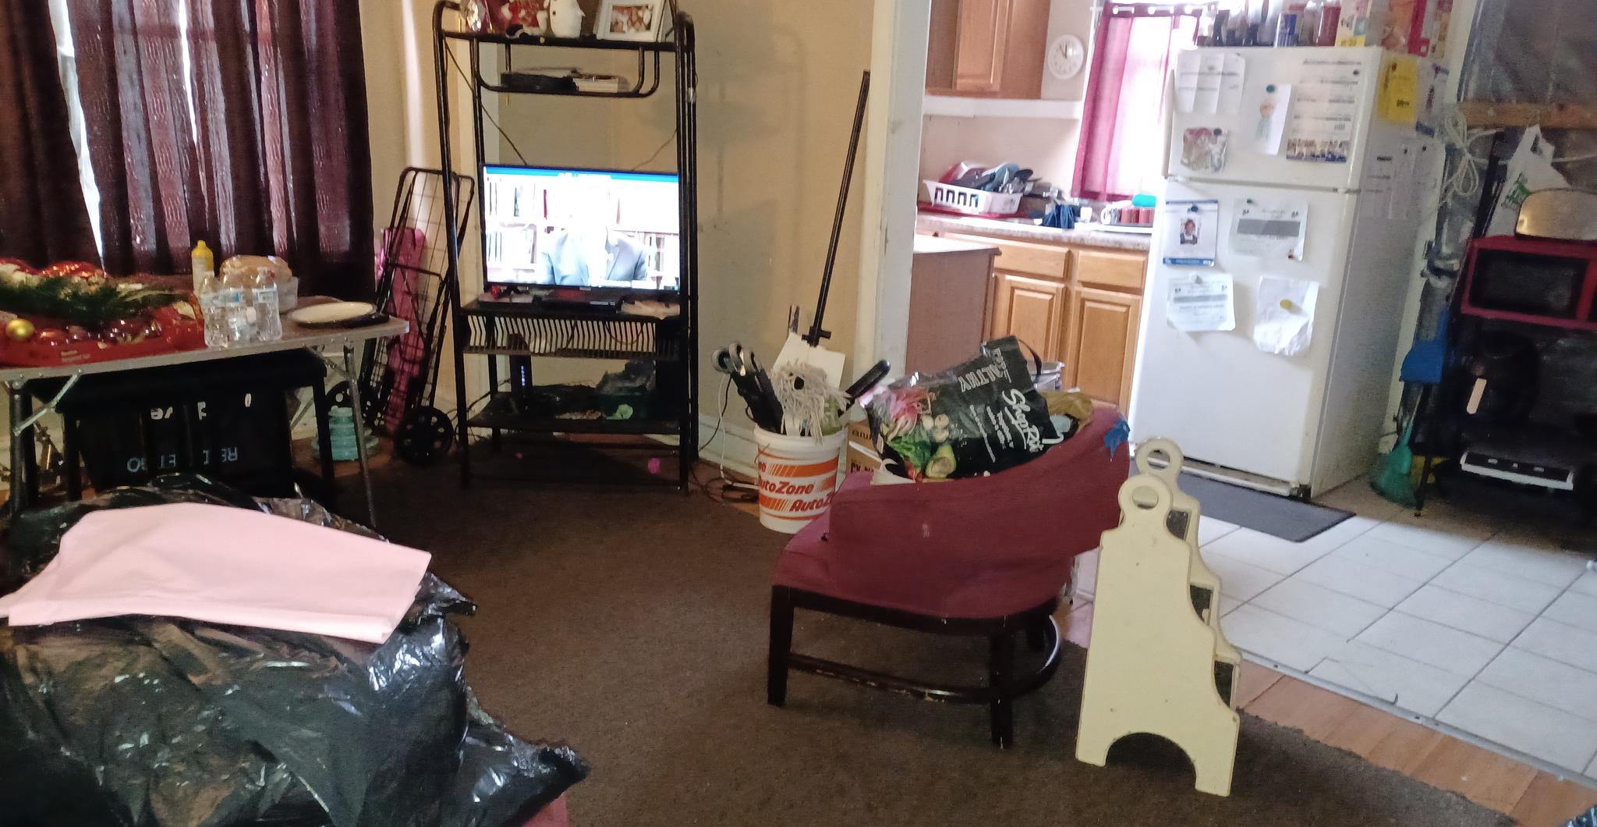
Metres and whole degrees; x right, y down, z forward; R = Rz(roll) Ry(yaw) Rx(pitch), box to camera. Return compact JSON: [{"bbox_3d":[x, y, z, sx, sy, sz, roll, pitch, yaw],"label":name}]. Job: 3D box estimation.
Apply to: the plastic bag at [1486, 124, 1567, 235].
[{"bbox_3d":[2.565,-0.795,3.989,0.180,0.390,0.250,-13,22,-42],"label":"plastic bag"}]

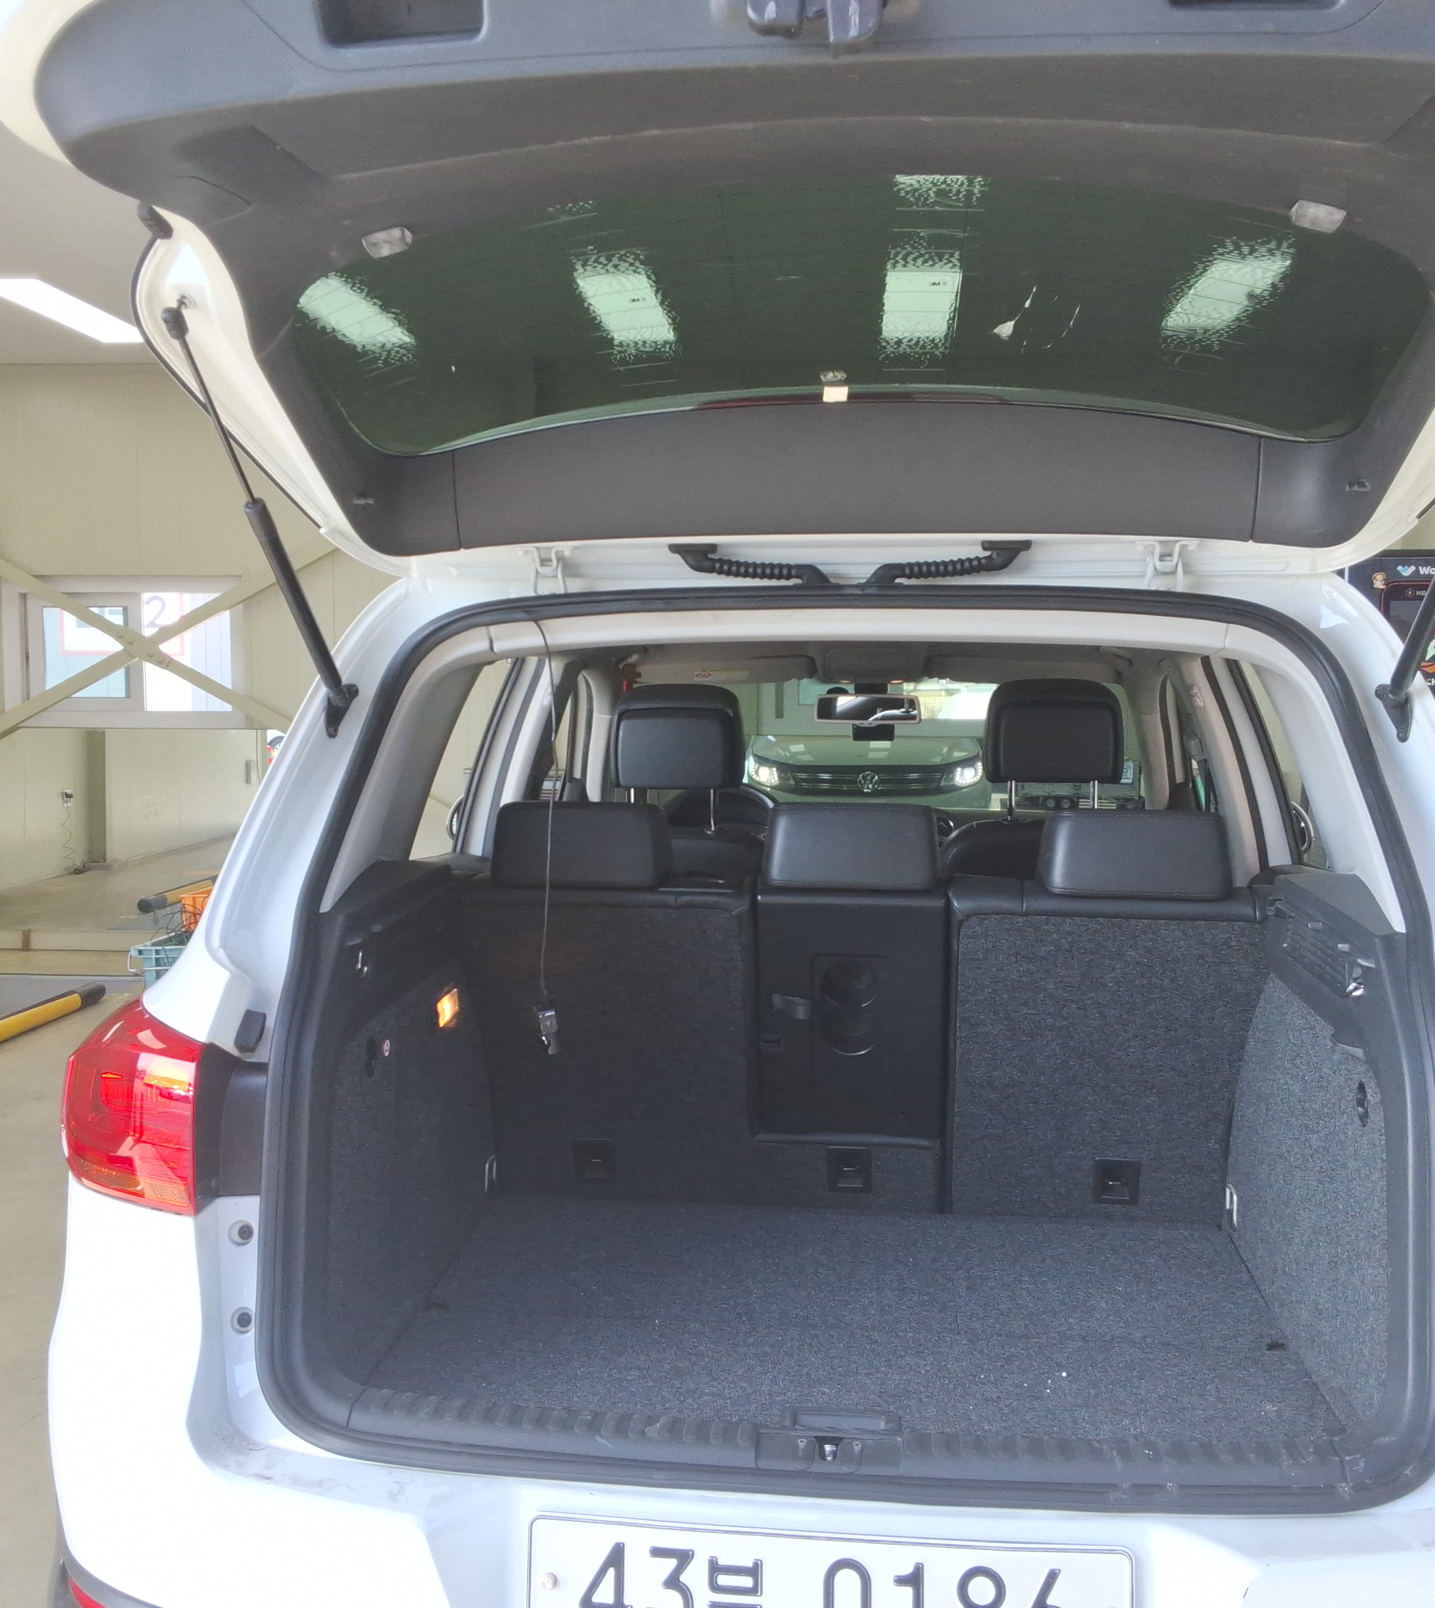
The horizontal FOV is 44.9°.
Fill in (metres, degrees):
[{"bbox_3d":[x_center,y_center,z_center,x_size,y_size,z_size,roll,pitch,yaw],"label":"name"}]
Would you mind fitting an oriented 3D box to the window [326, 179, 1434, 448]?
[{"bbox_3d":[0.119,-0.443,1.615,1.040,0.080,0.420,1,-13,6],"label":"window"}]

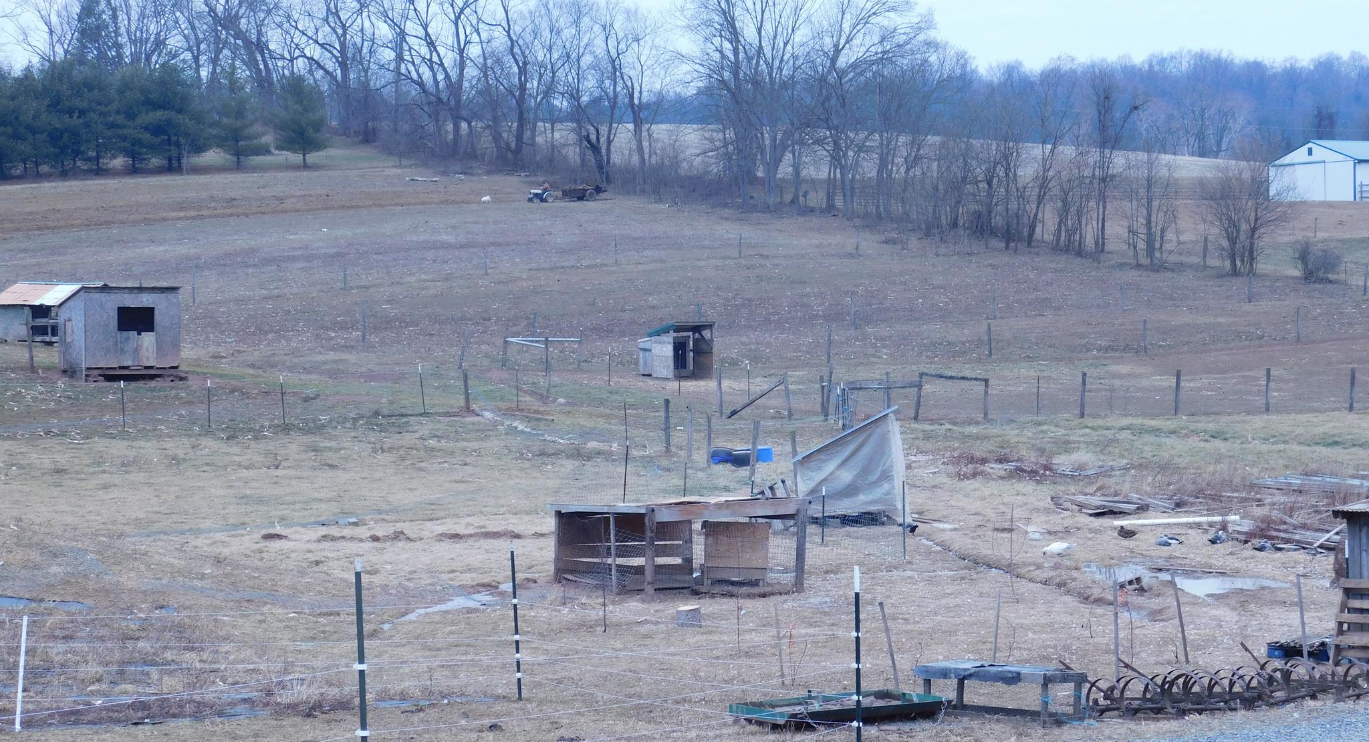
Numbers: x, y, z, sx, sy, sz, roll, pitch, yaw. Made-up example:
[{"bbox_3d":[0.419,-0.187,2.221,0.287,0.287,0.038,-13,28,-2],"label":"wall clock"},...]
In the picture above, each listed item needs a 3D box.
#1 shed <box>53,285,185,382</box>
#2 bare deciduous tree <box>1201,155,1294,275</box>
[{"bbox_3d":[-18.183,-1.217,84.000,3.400,3.050,2.850,-1,1,-29],"label":"shed"},{"bbox_3d":[29.072,-7.991,135.000,4.800,6.200,4.700,0,1,0],"label":"bare deciduous tree"}]

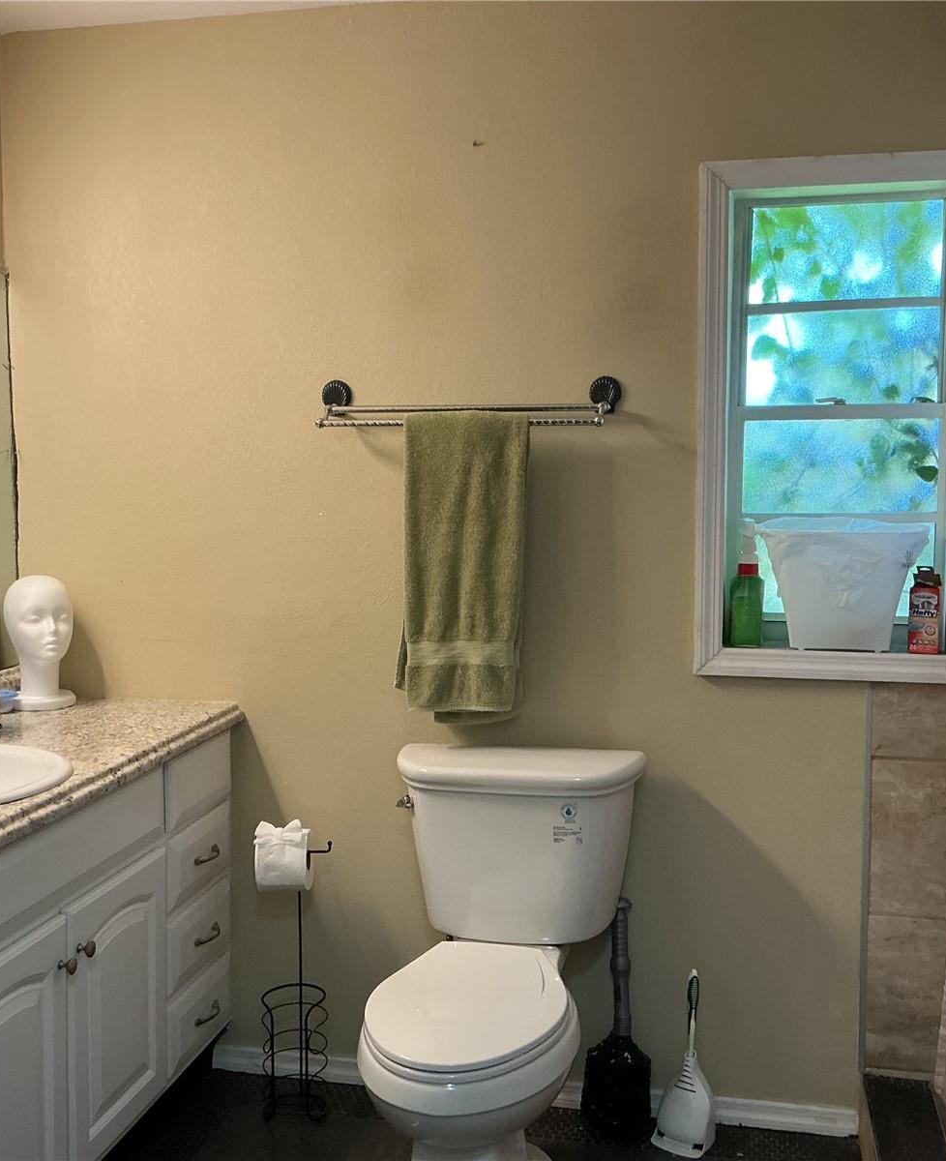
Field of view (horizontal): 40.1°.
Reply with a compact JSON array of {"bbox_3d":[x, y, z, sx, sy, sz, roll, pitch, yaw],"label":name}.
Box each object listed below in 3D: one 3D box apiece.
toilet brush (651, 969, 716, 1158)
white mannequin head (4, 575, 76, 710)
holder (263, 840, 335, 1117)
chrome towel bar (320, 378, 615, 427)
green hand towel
[{"bbox_3d":[0.438,0.963,2.638,0.120,0.356,0.105,3,6,34],"label":"toilet brush"},{"bbox_3d":[-0.944,0.130,2.834,0.169,0.280,0.206,-3,6,-29],"label":"white mannequin head"},{"bbox_3d":[-0.375,0.837,2.753,0.167,0.590,0.145,1,5,12],"label":"holder"},{"bbox_3d":[-0.023,-0.364,2.647,0.641,0.099,0.110,1,5,12],"label":"chrome towel bar"},{"bbox_3d":[-0.022,-0.024,2.641,0.276,0.634,0.065,1,5,12],"label":"green hand towel"}]

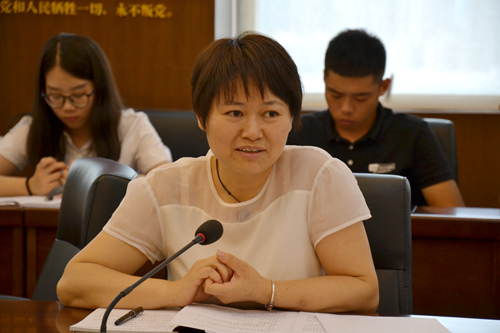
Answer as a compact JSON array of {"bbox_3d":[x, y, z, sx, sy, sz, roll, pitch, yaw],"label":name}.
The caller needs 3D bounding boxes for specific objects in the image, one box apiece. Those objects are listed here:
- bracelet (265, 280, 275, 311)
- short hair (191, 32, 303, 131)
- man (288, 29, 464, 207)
[{"bbox_3d":[0.029,0.202,3.400,0.010,0.048,0.053,12,-3,-18],"label":"bracelet"},{"bbox_3d":[-0.006,-0.134,3.530,0.178,0.170,0.205,-1,8,-8],"label":"short hair"},{"bbox_3d":[0.251,0.271,5.386,0.540,1.220,0.750,1,4,14],"label":"man"}]

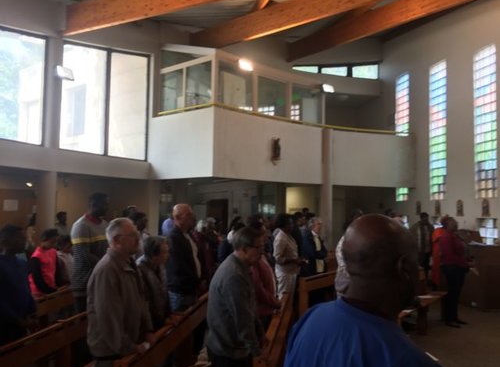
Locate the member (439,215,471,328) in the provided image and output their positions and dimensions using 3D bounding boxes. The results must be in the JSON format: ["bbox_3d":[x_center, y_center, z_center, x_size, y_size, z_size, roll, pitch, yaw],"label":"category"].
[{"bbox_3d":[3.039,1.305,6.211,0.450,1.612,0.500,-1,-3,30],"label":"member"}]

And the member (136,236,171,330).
[{"bbox_3d":[-0.809,1.180,3.464,0.370,1.477,0.470,0,-3,14],"label":"member"}]

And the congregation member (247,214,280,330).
[{"bbox_3d":[0.115,1.125,3.909,0.420,1.659,0.470,0,-3,11],"label":"congregation member"}]

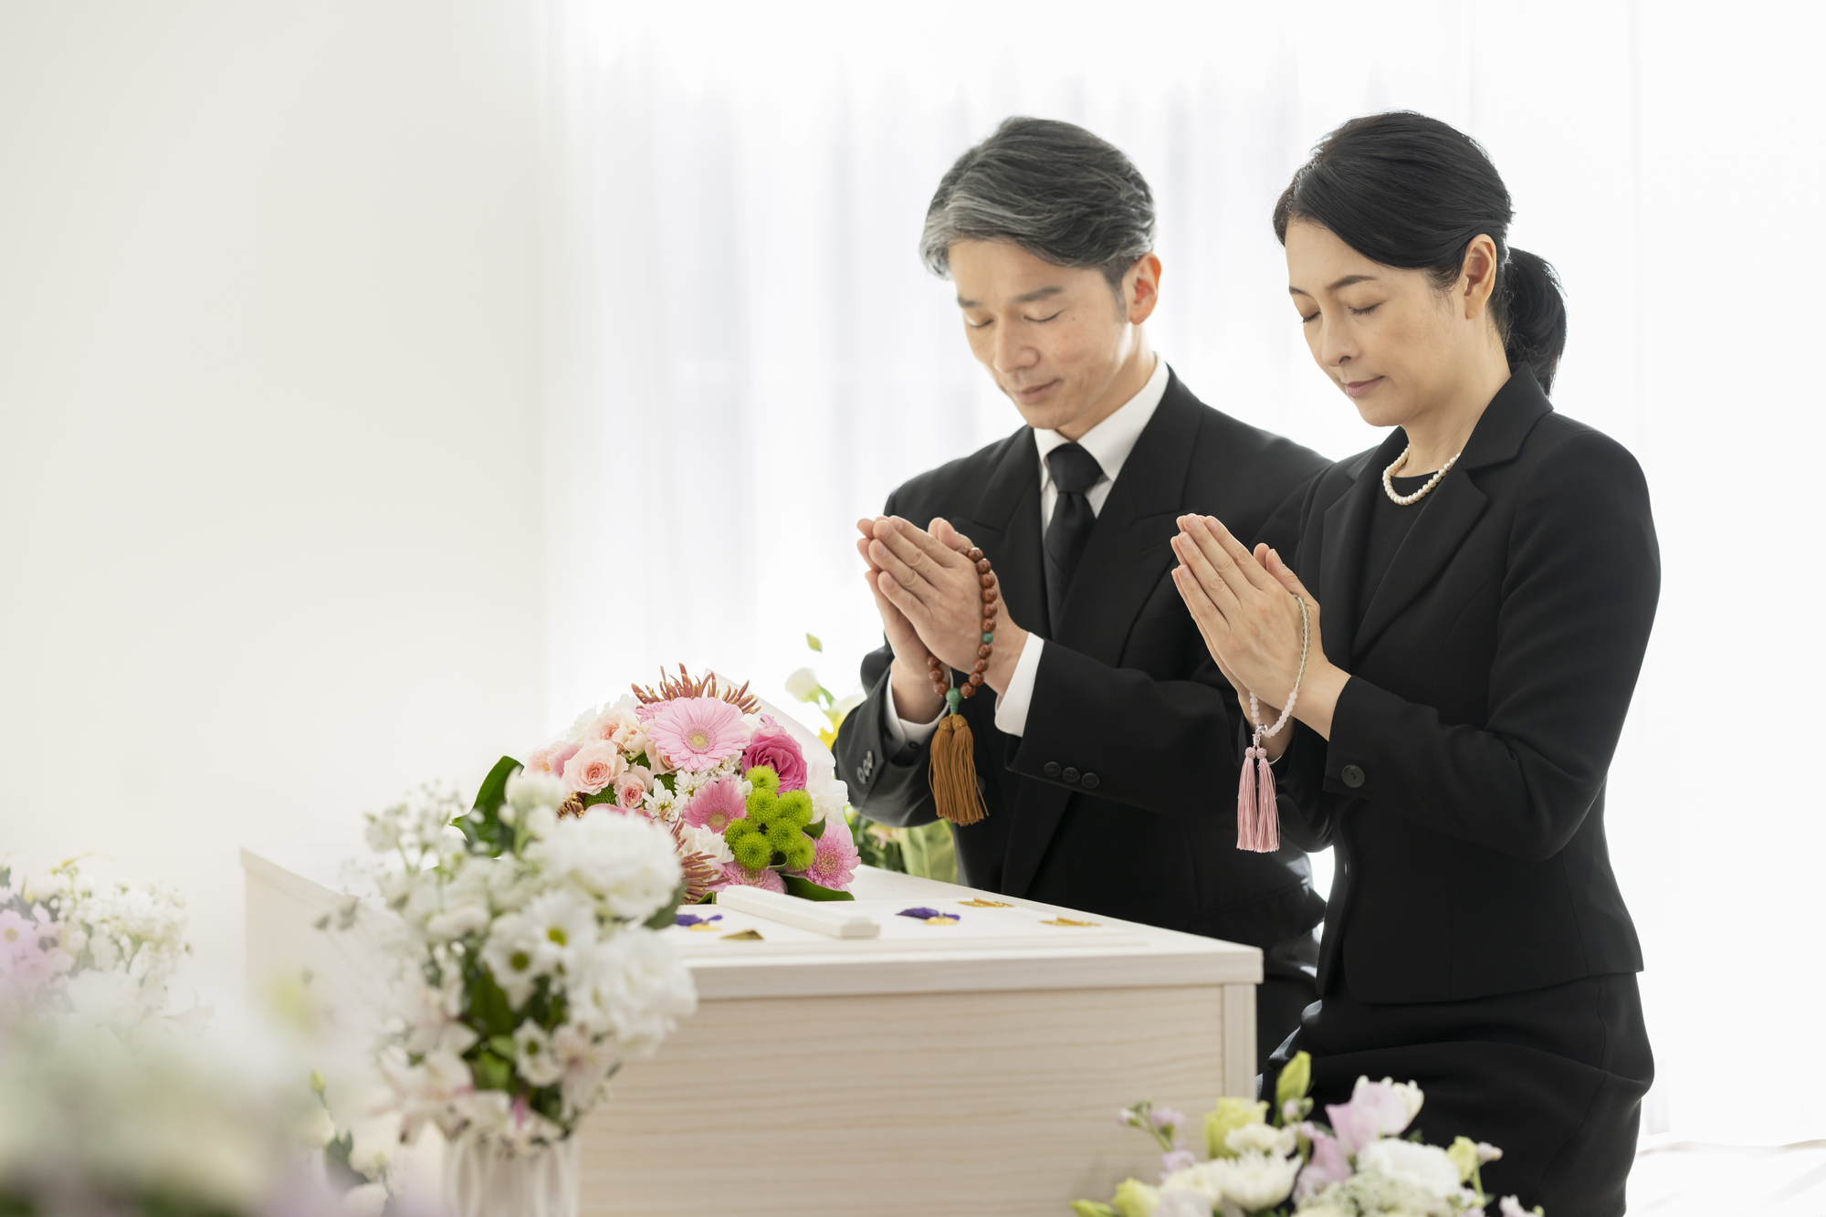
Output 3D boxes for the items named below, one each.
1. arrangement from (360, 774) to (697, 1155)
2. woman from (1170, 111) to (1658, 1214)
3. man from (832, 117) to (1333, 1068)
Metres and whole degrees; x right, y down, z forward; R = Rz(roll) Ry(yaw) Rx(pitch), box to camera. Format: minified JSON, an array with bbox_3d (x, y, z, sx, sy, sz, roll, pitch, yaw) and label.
[{"bbox_3d":[-0.219,0.204,2.470,0.195,0.220,0.190,-1,0,0],"label":"arrangement"},{"bbox_3d":[0.422,0.175,3.360,0.520,1.120,0.420,0,0,-27],"label":"woman"},{"bbox_3d":[0.178,0.157,3.790,0.560,1.170,0.480,0,0,-33],"label":"man"}]

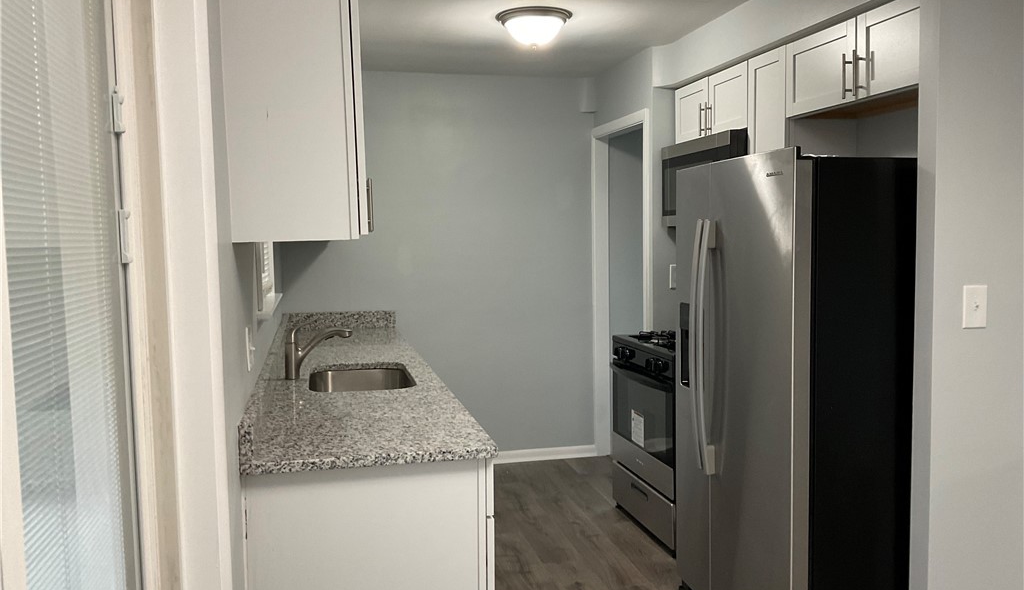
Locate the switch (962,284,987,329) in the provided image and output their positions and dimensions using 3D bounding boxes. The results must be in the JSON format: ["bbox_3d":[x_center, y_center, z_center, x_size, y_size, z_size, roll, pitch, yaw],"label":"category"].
[{"bbox_3d":[1.317,0.034,2.434,0.080,0.123,0.014,-2,4,-13],"label":"switch"}]

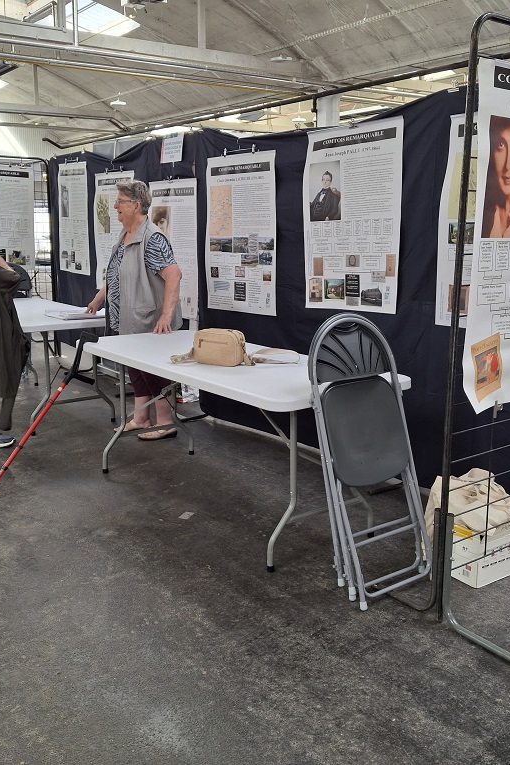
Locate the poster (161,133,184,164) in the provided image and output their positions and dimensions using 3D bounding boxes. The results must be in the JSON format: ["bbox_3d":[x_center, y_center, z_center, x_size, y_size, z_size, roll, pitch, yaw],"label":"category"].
[{"bbox_3d":[-0.598,-1.713,5.391,0.010,0.210,0.297,-8,15,-36],"label":"poster"}]

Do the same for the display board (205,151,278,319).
[{"bbox_3d":[-0.097,-0.960,4.806,0.020,1.005,0.715,-9,15,-38],"label":"display board"}]

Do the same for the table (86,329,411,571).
[{"bbox_3d":[-0.177,0.239,3.720,0.740,0.745,1.840,-9,15,-36],"label":"table"}]

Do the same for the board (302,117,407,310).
[{"bbox_3d":[0.522,-0.897,4.069,0.030,1.000,0.710,-9,15,-37],"label":"board"}]

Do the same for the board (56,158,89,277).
[{"bbox_3d":[-1.704,-1.537,6.944,0.030,1.000,0.710,-9,15,-35],"label":"board"}]

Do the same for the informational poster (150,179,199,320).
[{"bbox_3d":[-0.618,-1.007,5.580,0.030,1.000,0.710,-9,15,-36],"label":"informational poster"}]

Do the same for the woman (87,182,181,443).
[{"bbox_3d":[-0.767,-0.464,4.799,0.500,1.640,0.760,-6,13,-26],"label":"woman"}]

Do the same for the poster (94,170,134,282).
[{"bbox_3d":[-1.197,-1.279,6.323,0.030,1.000,0.710,-9,15,-37],"label":"poster"}]

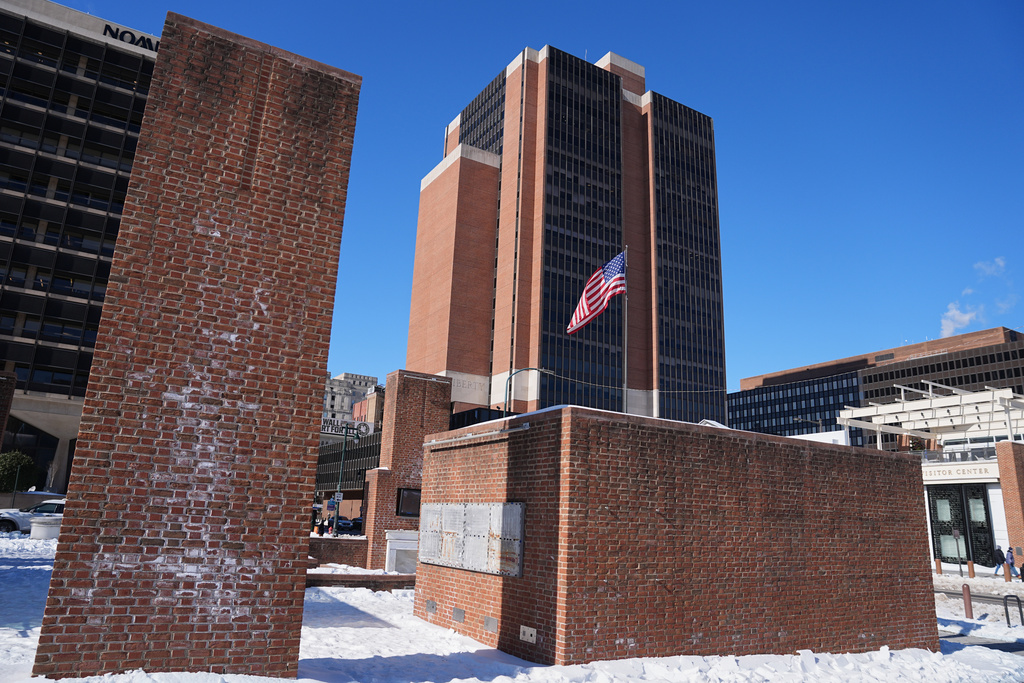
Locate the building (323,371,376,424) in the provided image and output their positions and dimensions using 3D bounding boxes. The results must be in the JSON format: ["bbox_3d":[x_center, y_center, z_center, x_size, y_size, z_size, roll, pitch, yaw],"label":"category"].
[{"bbox_3d":[-93.837,51.200,324.605,46.000,64.000,45.000,11,-17,-31],"label":"building"}]

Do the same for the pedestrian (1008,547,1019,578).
[{"bbox_3d":[28.109,12.414,38.345,0.480,1.670,0.600,11,-17,-31],"label":"pedestrian"}]

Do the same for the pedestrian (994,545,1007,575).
[{"bbox_3d":[28.015,12.618,39.261,0.500,1.690,0.600,11,-17,-31],"label":"pedestrian"}]

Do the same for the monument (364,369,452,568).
[{"bbox_3d":[-3.078,3.930,20.920,2.460,5.830,1.050,11,-17,-31],"label":"monument"}]

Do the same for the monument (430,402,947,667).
[{"bbox_3d":[2.883,3.362,11.627,7.860,3.150,4.140,11,-17,-31],"label":"monument"}]

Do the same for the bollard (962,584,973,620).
[{"bbox_3d":[12.138,6.927,18.181,0.150,0.890,0.150,11,-17,-31],"label":"bollard"}]

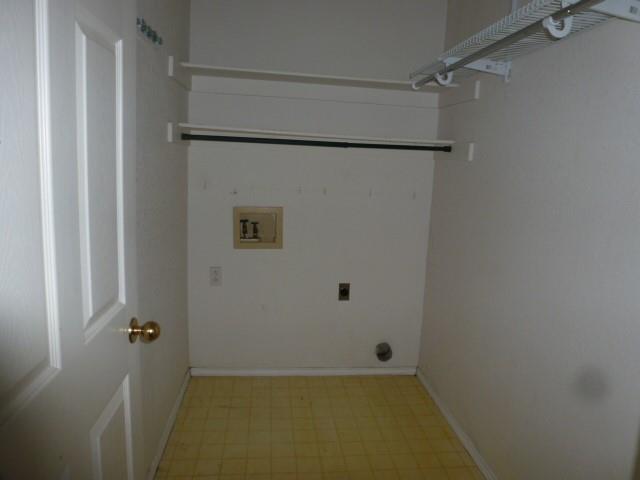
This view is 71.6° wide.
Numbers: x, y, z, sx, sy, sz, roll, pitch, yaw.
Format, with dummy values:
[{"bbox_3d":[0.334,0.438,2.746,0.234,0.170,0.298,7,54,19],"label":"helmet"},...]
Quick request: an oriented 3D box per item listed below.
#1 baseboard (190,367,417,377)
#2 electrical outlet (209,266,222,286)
[{"bbox_3d":[-0.084,0.857,2.883,1.465,0.057,0.014,2,9,-7],"label":"baseboard"},{"bbox_3d":[-0.637,0.228,2.719,0.072,0.116,0.009,2,9,-7],"label":"electrical outlet"}]

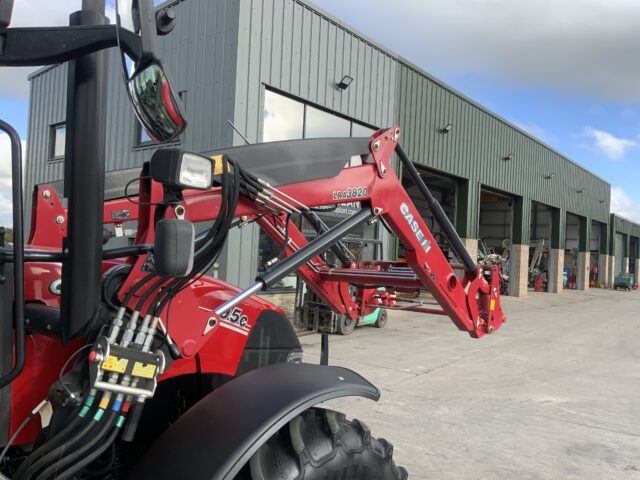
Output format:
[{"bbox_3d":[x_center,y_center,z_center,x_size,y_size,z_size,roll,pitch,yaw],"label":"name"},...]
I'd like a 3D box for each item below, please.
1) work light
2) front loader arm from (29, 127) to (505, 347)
[{"bbox_3d":[-0.425,-0.217,1.650,0.120,0.108,0.145,5,0,34],"label":"work light"},{"bbox_3d":[-0.082,-0.009,3.170,1.234,1.220,2.880,1,-2,43],"label":"front loader arm"}]

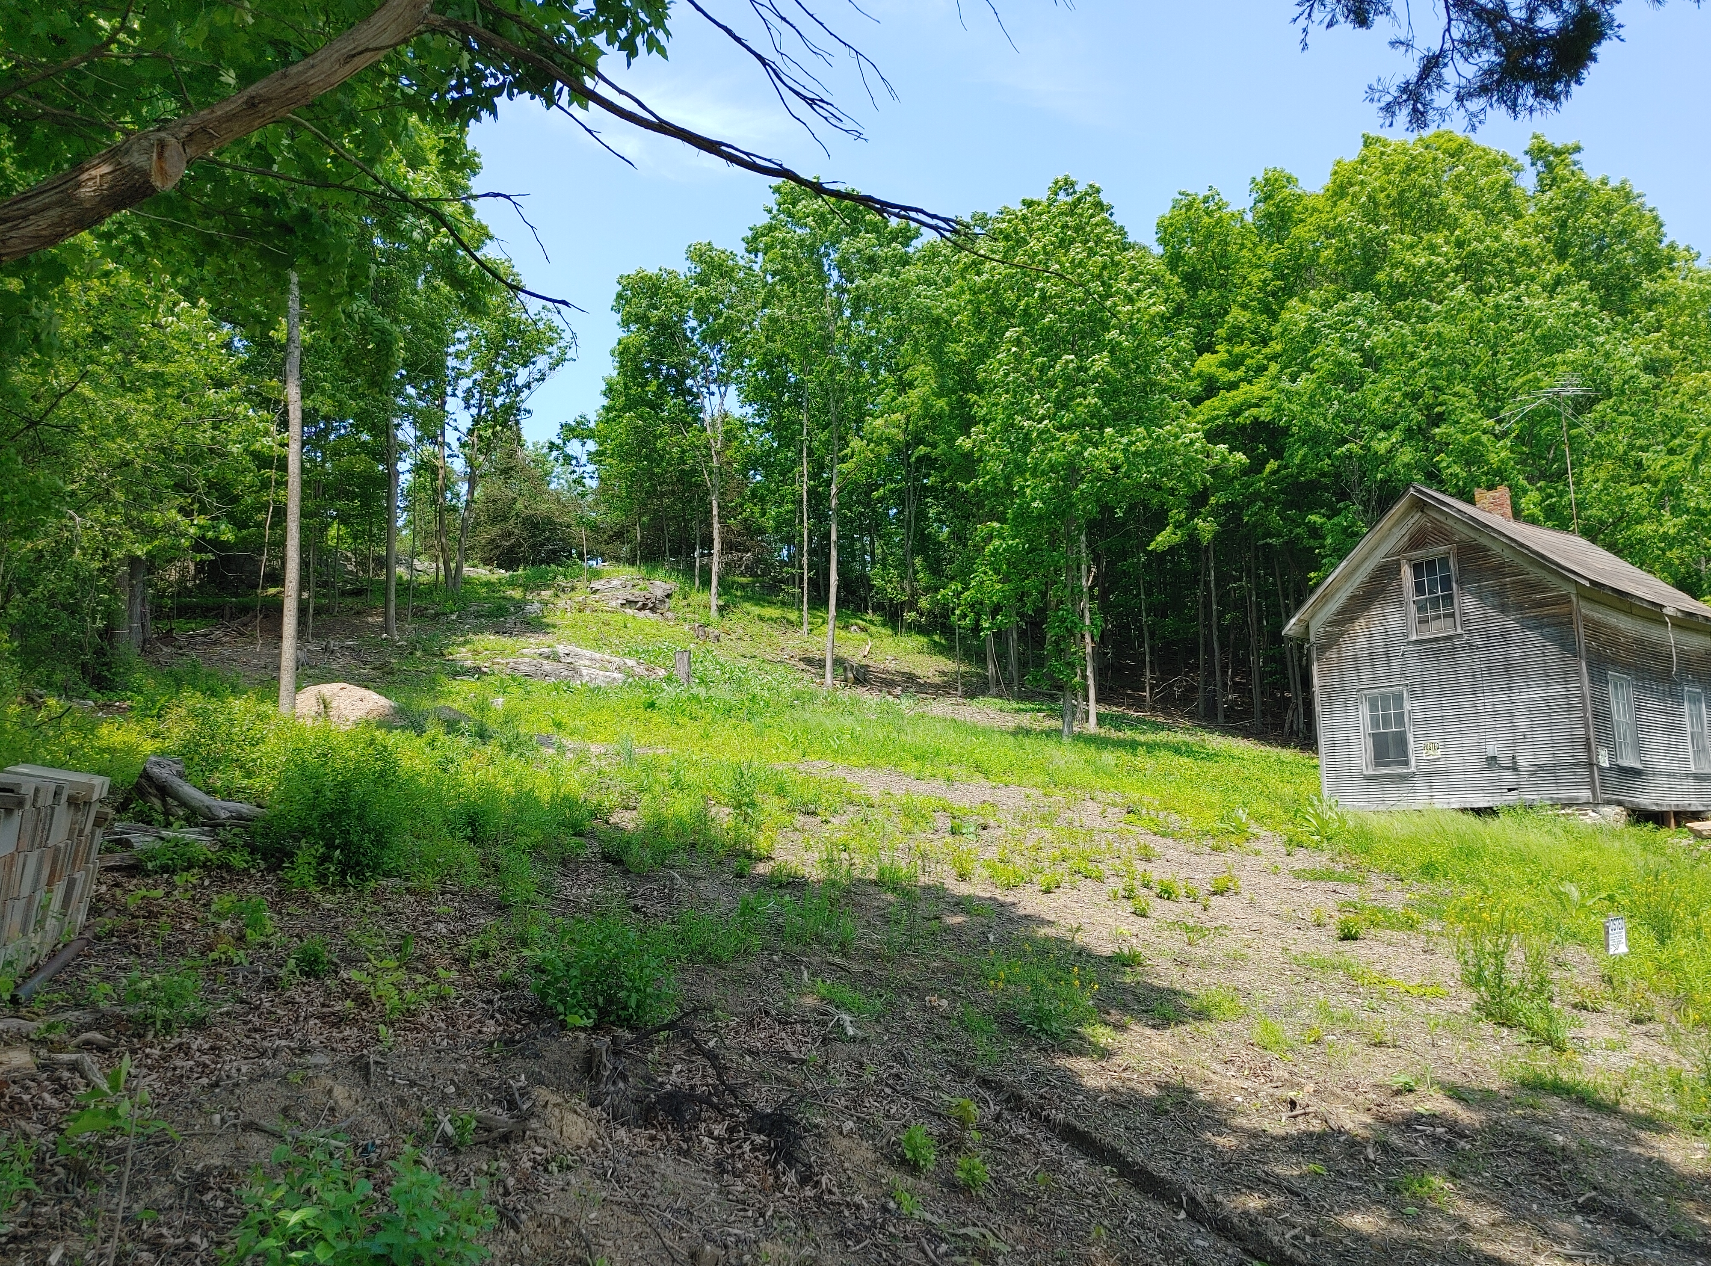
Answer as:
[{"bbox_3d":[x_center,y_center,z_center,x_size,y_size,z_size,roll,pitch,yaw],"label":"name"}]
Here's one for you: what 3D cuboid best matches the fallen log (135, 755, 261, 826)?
[{"bbox_3d":[-5.742,1.416,11.300,1.200,0.600,0.450,-1,-10,6],"label":"fallen log"}]

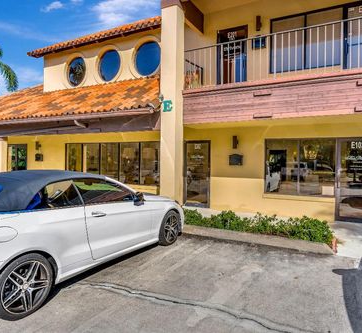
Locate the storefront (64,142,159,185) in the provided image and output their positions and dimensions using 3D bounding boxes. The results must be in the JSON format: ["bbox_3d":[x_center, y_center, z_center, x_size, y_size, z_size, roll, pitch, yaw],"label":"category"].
[{"bbox_3d":[-2.729,-0.110,11.063,4.760,1.550,0.130,1,1,29],"label":"storefront"}]

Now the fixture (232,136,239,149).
[{"bbox_3d":[1.605,-0.715,8.585,0.130,0.380,0.165,1,1,29],"label":"fixture"}]

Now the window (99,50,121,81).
[{"bbox_3d":[-2.750,-3.858,11.231,1.170,1.170,0.140,1,1,29],"label":"window"}]

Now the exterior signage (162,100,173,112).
[{"bbox_3d":[-0.362,-1.605,7.779,0.290,0.309,0.040,1,1,29],"label":"exterior signage"}]

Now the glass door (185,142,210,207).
[{"bbox_3d":[0.519,0.242,9.301,0.949,2.090,0.130,1,1,29],"label":"glass door"}]

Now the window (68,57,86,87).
[{"bbox_3d":[-4.295,-3.901,12.070,1.153,1.153,0.140,1,1,29],"label":"window"}]

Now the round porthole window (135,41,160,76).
[{"bbox_3d":[-1.174,-3.821,10.374,1.185,1.185,0.140,1,1,29],"label":"round porthole window"}]

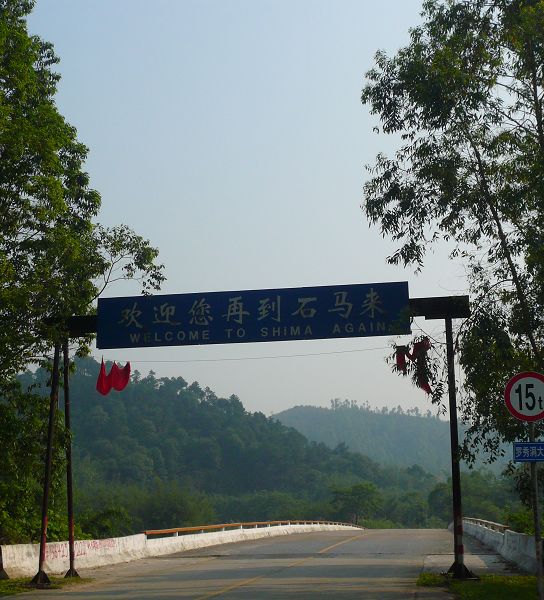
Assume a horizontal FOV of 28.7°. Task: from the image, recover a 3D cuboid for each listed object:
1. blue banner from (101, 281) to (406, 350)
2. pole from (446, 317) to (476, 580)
[{"bbox_3d":[-0.467,0.365,23.261,6.908,1.128,0.150,-3,-11,9],"label":"blue banner"},{"bbox_3d":[3.759,2.908,21.717,0.407,5.365,0.407,-3,-19,9],"label":"pole"}]

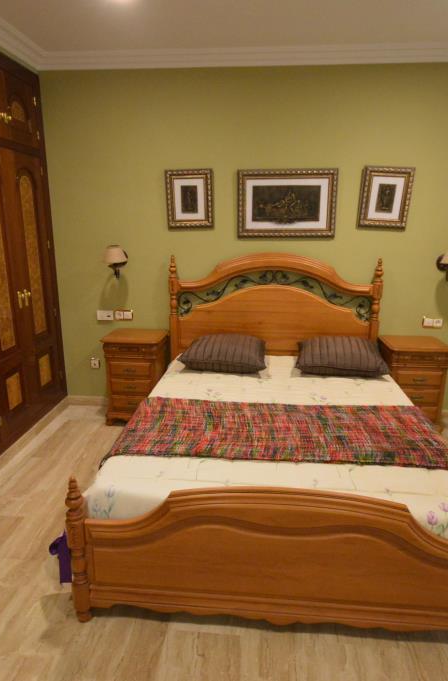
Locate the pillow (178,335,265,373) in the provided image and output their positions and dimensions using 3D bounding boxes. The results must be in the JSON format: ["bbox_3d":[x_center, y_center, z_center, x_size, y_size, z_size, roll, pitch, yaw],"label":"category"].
[{"bbox_3d":[-0.004,0.086,3.196,0.620,0.160,0.410,2,27,4],"label":"pillow"}]

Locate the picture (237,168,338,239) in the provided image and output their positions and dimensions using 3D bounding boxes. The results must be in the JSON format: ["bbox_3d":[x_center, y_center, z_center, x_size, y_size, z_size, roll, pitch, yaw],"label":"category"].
[{"bbox_3d":[0.455,-0.984,3.099,0.705,0.480,0.035,2,15,4],"label":"picture"}]

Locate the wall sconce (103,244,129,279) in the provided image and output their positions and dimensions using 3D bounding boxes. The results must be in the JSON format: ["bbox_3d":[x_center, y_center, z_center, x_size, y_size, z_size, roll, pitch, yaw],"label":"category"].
[{"bbox_3d":[-0.816,-0.595,3.221,0.170,0.235,0.210,2,15,4],"label":"wall sconce"}]

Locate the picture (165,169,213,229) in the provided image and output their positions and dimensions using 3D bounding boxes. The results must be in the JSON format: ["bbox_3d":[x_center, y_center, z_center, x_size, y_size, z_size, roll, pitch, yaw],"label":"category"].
[{"bbox_3d":[-0.247,-1.034,3.146,0.343,0.425,0.035,2,15,4],"label":"picture"}]

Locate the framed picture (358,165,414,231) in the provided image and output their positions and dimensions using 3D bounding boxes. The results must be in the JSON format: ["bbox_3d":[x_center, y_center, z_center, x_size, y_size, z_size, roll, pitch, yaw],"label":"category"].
[{"bbox_3d":[1.152,-1.007,3.034,0.343,0.423,0.035,3,15,4],"label":"framed picture"}]

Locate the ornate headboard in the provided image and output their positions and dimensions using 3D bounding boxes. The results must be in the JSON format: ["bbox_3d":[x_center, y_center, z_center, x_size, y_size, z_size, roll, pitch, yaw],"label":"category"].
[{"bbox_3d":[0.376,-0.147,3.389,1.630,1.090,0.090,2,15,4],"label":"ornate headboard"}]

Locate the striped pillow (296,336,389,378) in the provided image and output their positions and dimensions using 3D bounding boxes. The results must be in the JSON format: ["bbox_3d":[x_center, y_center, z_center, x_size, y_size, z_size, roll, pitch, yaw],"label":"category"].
[{"bbox_3d":[0.834,0.108,3.074,0.600,0.150,0.390,2,25,4],"label":"striped pillow"}]

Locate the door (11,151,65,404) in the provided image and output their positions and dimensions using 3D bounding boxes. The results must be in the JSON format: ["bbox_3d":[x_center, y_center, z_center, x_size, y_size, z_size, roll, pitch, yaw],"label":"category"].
[{"bbox_3d":[-1.412,-0.426,3.228,0.040,1.810,0.430,2,15,4],"label":"door"}]

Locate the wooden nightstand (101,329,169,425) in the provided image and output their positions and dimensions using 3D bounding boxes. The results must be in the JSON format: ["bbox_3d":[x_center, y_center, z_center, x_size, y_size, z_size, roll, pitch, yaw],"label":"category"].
[{"bbox_3d":[-0.692,0.300,3.461,0.445,0.700,0.380,2,15,4],"label":"wooden nightstand"}]

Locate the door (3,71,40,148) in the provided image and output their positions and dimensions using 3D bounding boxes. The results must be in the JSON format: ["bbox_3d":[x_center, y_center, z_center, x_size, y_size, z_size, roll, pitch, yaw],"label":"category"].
[{"bbox_3d":[-1.402,-1.567,2.928,0.040,0.400,0.420,2,15,4],"label":"door"}]

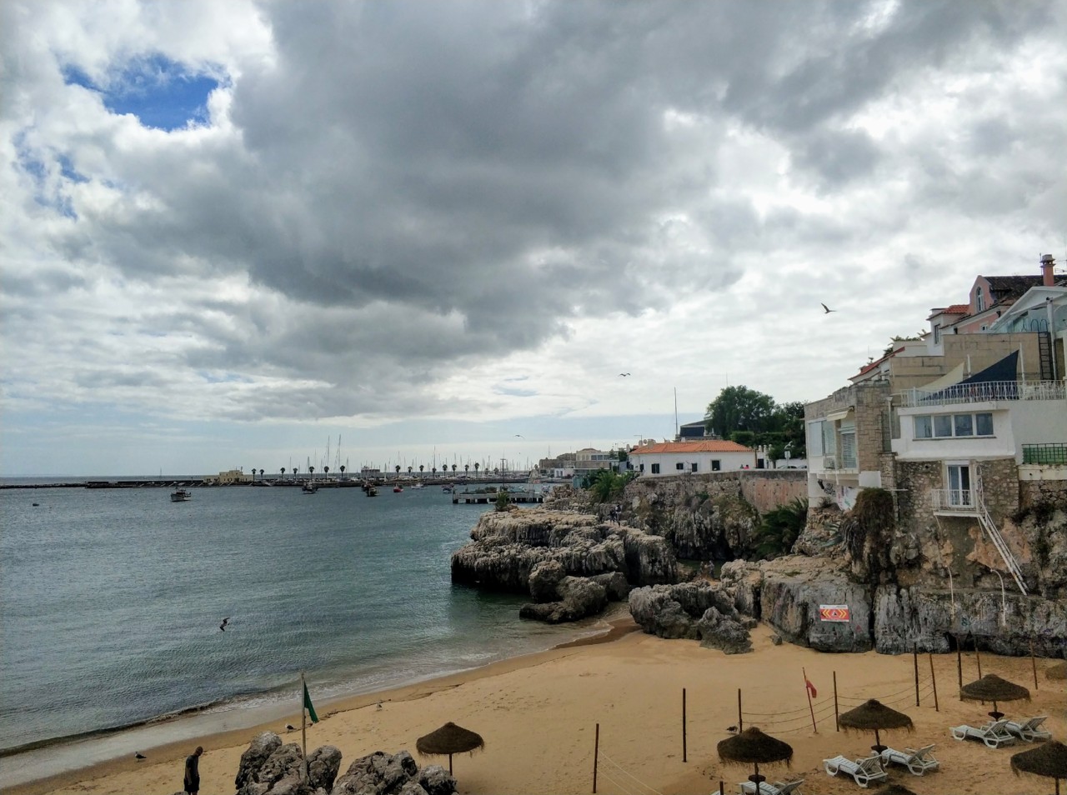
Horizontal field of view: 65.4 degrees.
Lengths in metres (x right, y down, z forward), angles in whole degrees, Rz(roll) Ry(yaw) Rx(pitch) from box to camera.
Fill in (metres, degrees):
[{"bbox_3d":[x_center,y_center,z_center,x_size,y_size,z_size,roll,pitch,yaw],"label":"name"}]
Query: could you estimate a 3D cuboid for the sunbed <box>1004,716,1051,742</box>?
[{"bbox_3d":[14.333,9.638,24.523,0.690,0.780,1.790,1,-8,-17],"label":"sunbed"}]

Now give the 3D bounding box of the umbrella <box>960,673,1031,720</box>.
[{"bbox_3d":[13.495,9.031,24.300,2.060,1.950,2.060,-5,-6,28],"label":"umbrella"}]

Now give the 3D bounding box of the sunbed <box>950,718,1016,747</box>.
[{"bbox_3d":[12.948,9.588,24.014,0.690,0.780,1.790,2,-8,-25],"label":"sunbed"}]

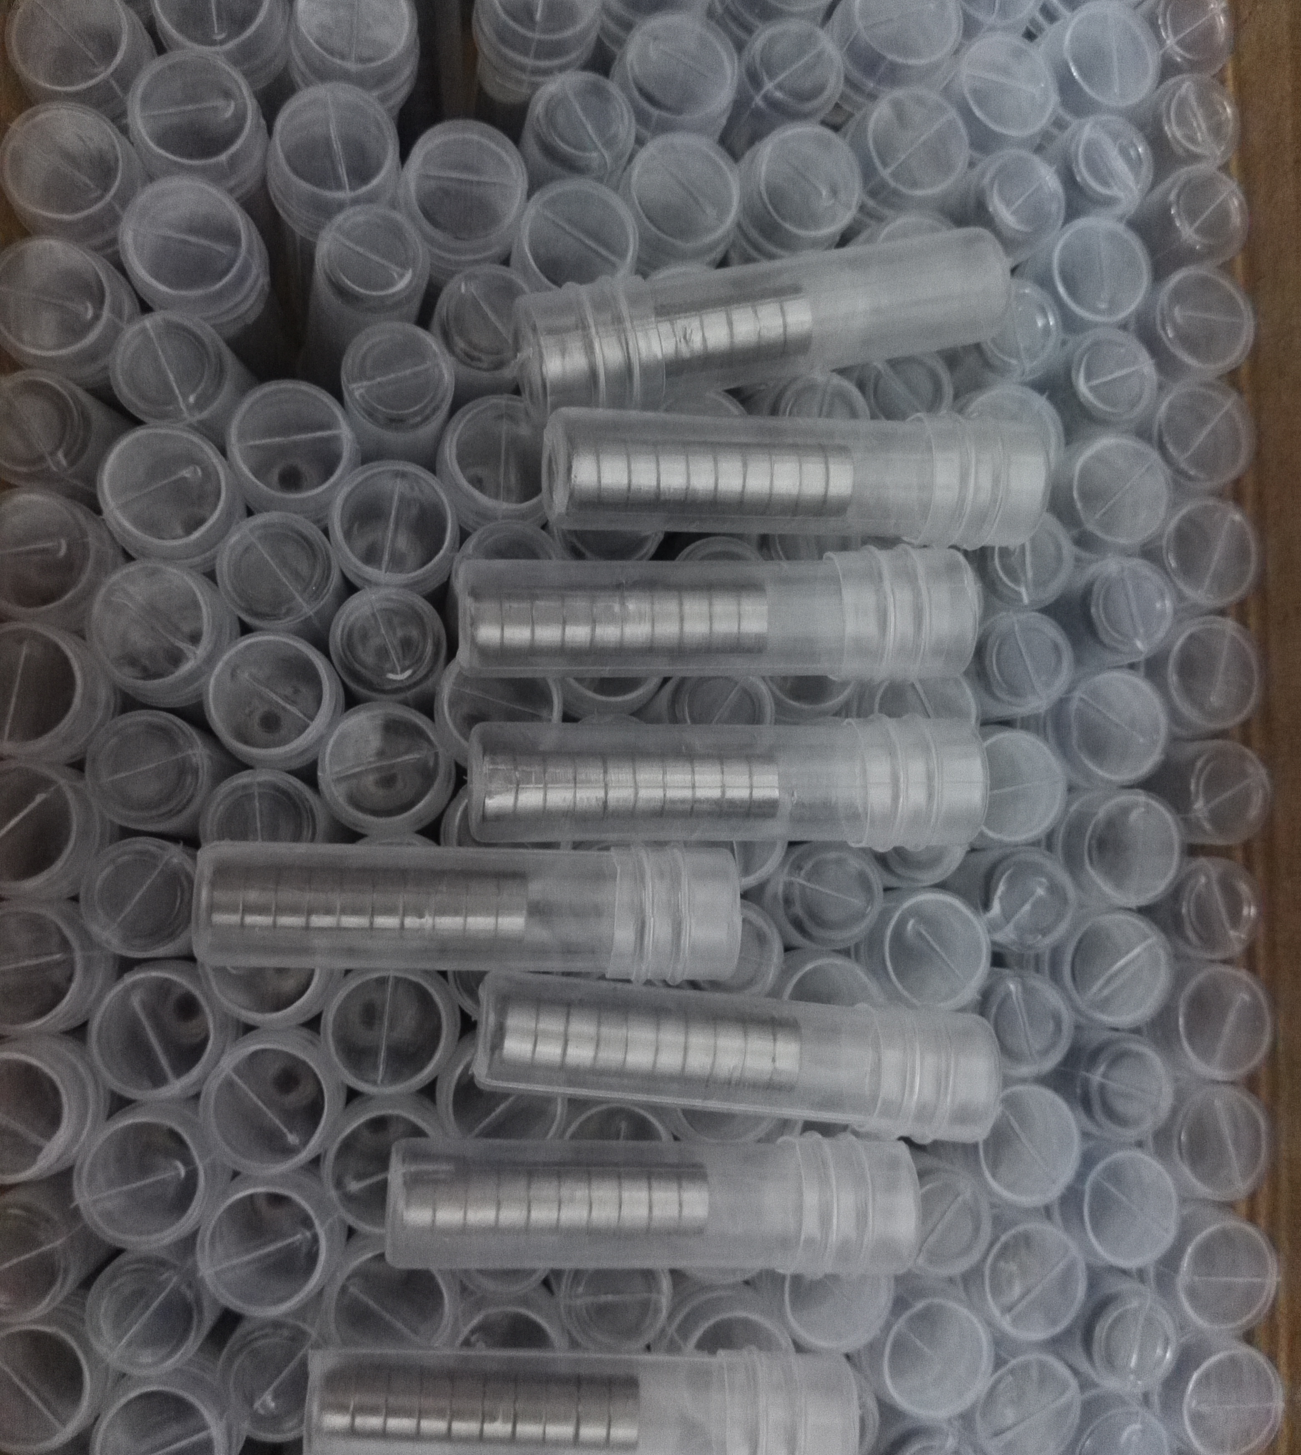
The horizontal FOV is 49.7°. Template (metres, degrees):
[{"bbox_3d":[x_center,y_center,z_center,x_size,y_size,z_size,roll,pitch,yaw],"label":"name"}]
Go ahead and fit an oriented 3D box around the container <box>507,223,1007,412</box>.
[{"bbox_3d":[0.019,-0.070,0.244,0.085,0.021,0.021,-12,84,-6],"label":"container"}]

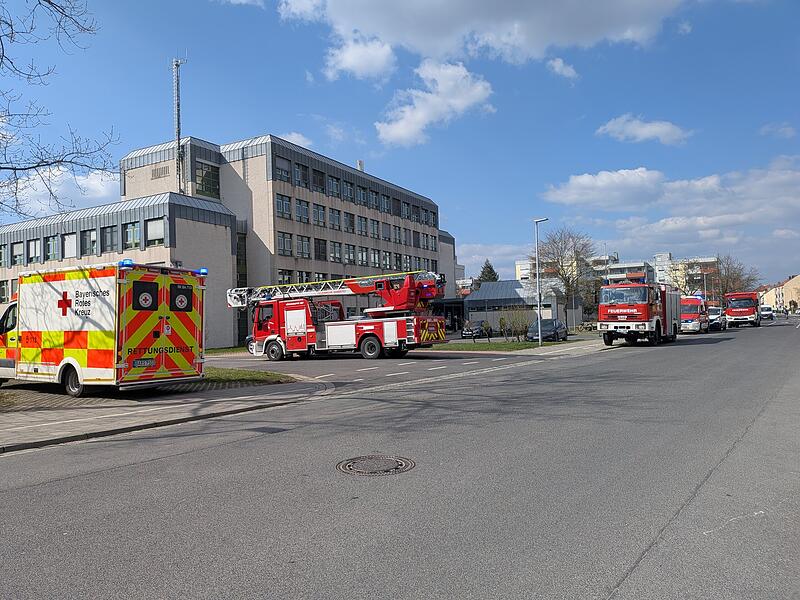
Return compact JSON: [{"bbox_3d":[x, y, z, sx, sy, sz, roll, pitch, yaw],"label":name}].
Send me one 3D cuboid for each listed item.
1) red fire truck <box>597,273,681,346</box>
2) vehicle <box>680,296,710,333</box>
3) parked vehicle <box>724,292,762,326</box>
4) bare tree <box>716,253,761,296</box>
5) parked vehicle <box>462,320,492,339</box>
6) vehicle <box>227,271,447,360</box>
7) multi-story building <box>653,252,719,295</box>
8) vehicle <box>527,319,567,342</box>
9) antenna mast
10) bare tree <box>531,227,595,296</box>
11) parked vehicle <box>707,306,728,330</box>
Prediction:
[{"bbox_3d":[13.614,0.729,31.159,2.500,3.300,7.400,-3,-3,37],"label":"red fire truck"},{"bbox_3d":[23.361,1.209,44.450,2.050,2.800,6.000,-3,-2,35],"label":"vehicle"},{"bbox_3d":[35.054,1.103,56.759,2.500,3.300,7.800,-3,-3,36],"label":"parked vehicle"},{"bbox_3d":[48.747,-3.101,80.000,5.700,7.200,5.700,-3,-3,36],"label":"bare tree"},{"bbox_3d":[6.579,2.340,47.027,1.750,1.500,4.100,-3,-2,26],"label":"parked vehicle"},{"bbox_3d":[-3.017,0.781,24.010,10.000,3.380,2.500,-3,-2,29],"label":"vehicle"},{"bbox_3d":[74.664,-3.211,145.289,16.000,16.300,12.000,-3,-2,30],"label":"multi-story building"},{"bbox_3d":[10.289,1.980,38.126,1.780,1.480,4.200,-3,-2,28],"label":"vehicle"},{"bbox_3d":[-16.855,-13.071,42.400,0.900,10.500,0.700,-3,-2,28],"label":"antenna mast"},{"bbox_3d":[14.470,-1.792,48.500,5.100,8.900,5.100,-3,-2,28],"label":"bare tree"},{"bbox_3d":[28.372,1.701,50.535,1.950,2.000,4.900,-3,-2,35],"label":"parked vehicle"}]

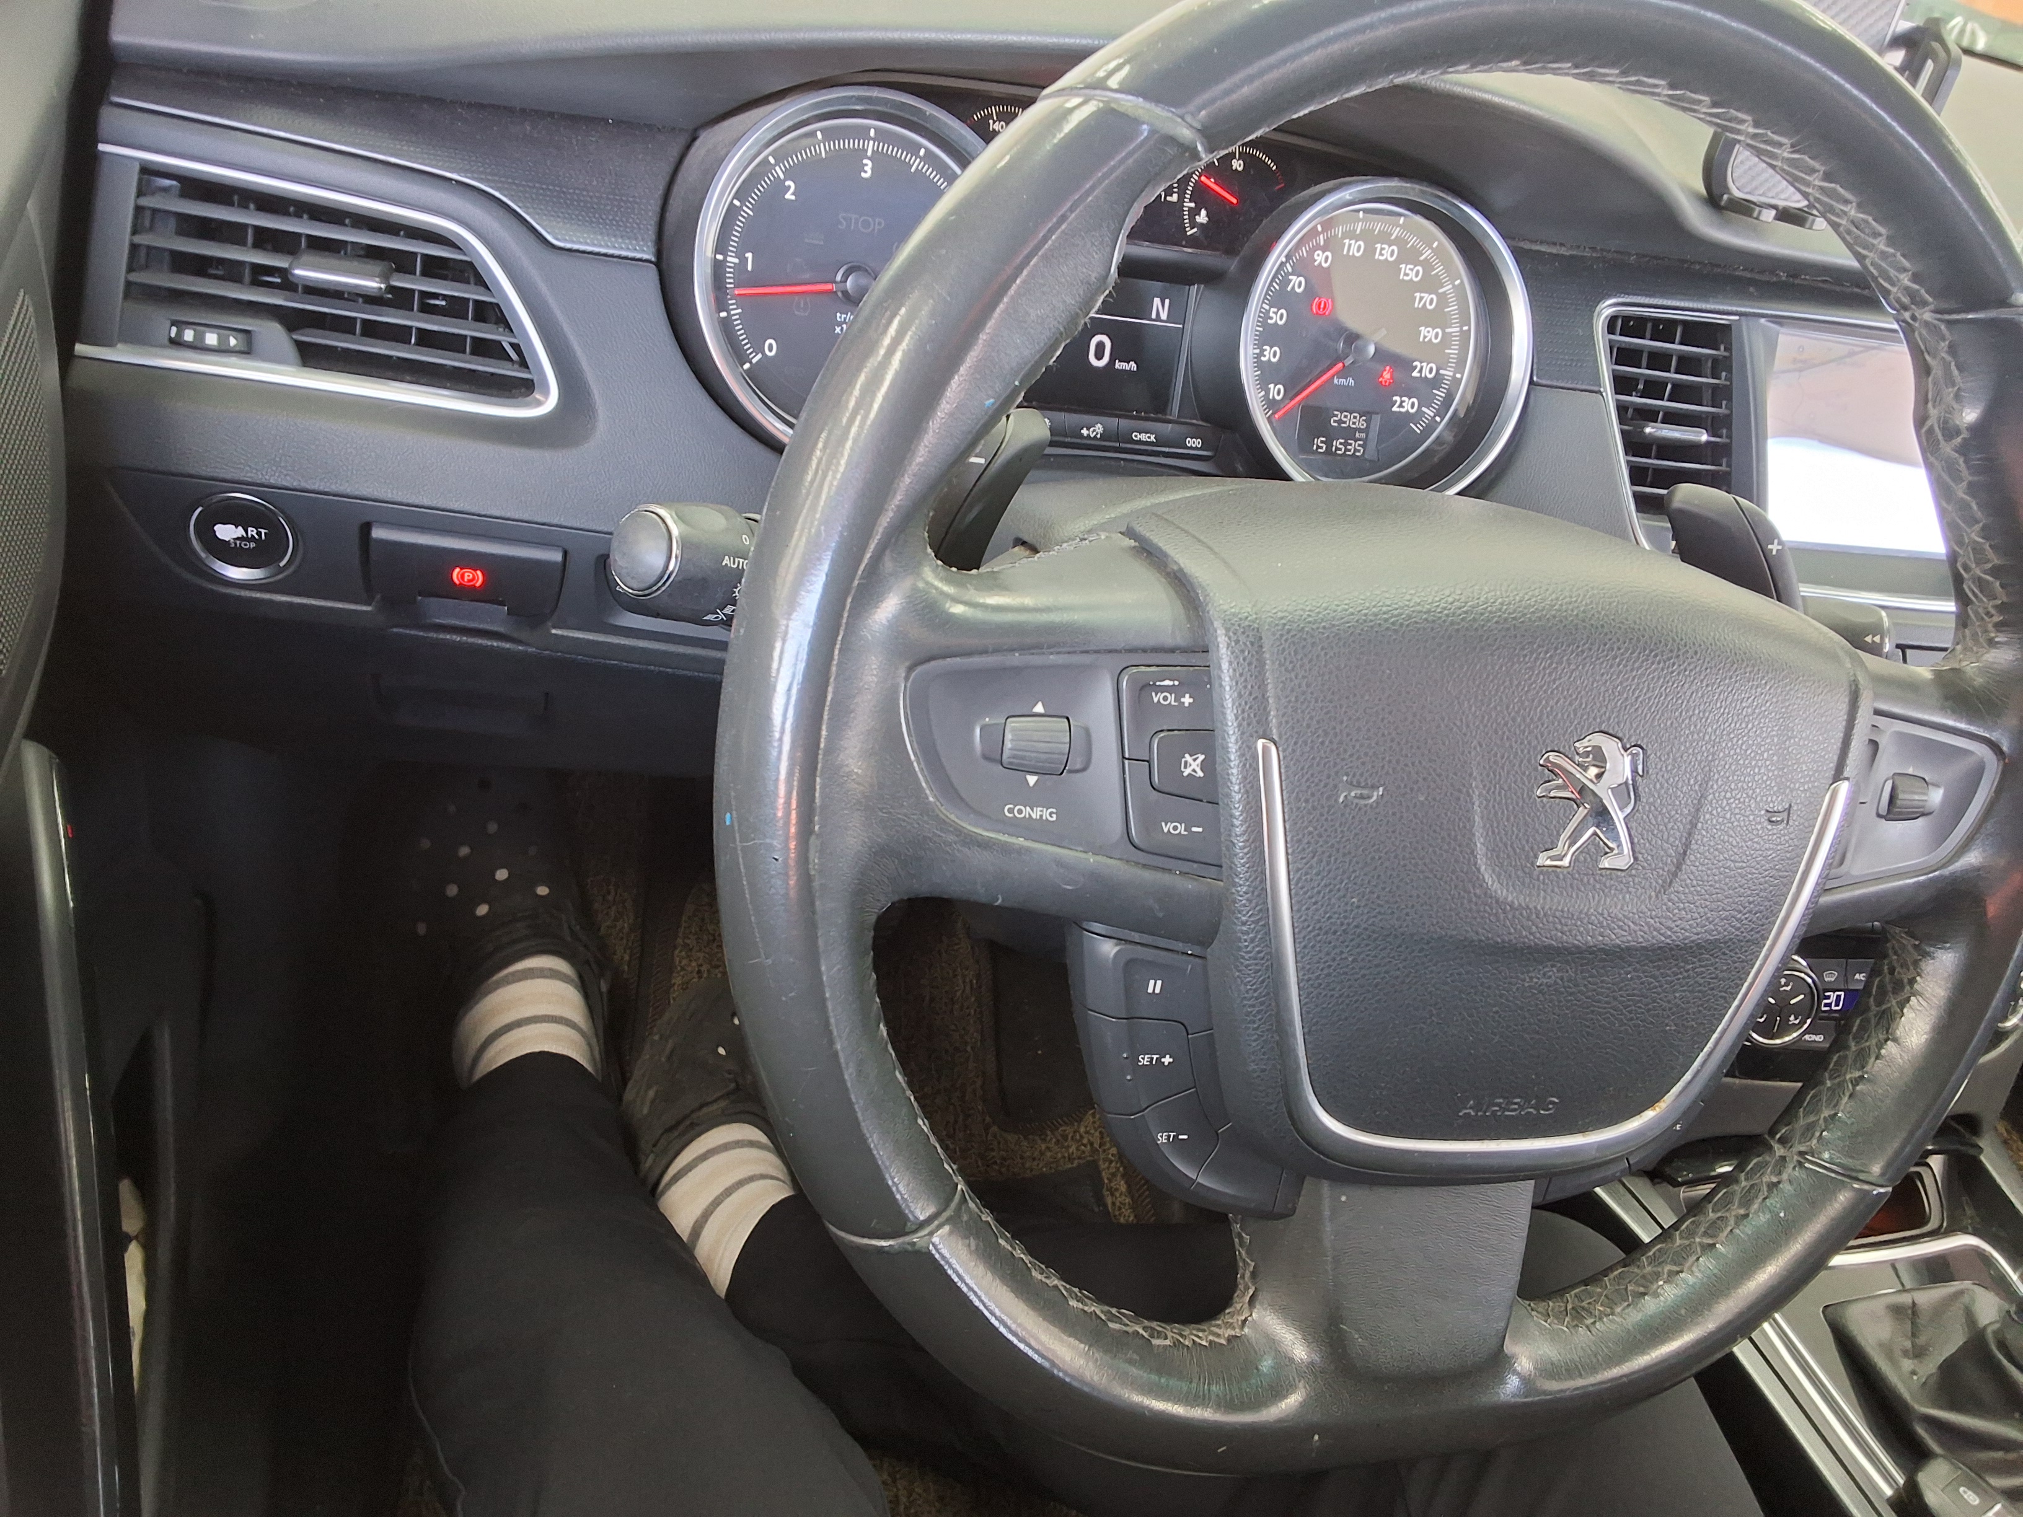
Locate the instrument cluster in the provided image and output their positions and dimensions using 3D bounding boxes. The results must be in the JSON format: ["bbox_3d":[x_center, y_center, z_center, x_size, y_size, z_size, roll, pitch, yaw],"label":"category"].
[{"bbox_3d":[0.041,-0.167,0.622,0.346,0.137,0.060,3,10,-20],"label":"instrument cluster"}]

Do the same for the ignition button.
[{"bbox_3d":[-0.268,-0.079,0.571,0.034,0.034,0.014,5,30,-16],"label":"ignition button"}]

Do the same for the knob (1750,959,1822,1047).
[{"bbox_3d":[0.349,0.112,0.740,0.041,0.041,0.020,3,9,-17],"label":"knob"}]

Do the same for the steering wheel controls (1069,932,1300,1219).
[{"bbox_3d":[0.039,0.074,0.391,0.073,0.078,0.028,4,11,-21],"label":"steering wheel controls"}]

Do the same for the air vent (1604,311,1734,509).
[{"bbox_3d":[0.267,-0.141,0.683,0.078,0.085,0.030,3,10,-20],"label":"air vent"}]

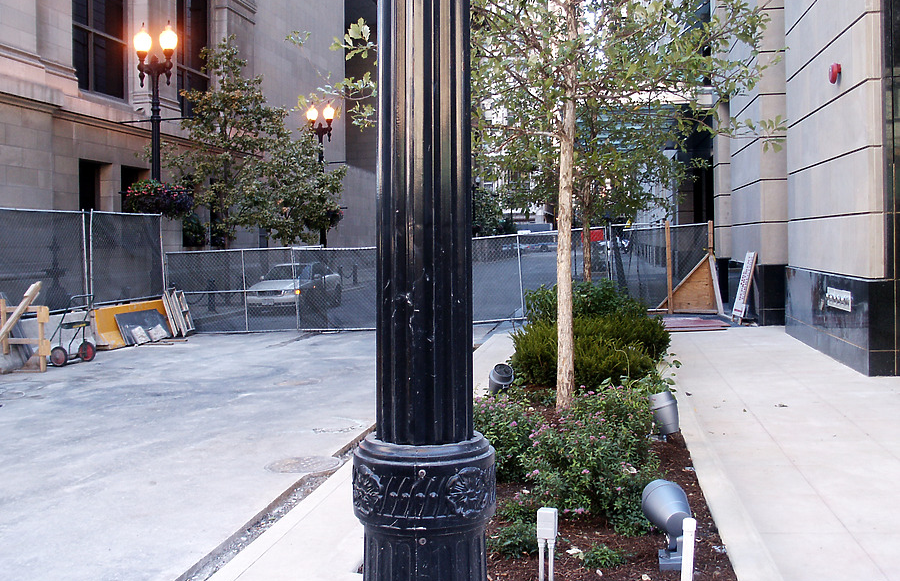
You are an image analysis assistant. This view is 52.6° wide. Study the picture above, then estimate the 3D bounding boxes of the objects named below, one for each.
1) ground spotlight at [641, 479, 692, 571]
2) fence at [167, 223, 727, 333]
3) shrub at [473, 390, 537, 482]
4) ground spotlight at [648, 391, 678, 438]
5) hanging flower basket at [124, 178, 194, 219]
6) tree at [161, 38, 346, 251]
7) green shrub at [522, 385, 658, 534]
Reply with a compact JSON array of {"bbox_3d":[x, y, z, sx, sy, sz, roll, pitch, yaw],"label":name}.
[{"bbox_3d":[0.997,1.069,4.170,0.205,0.330,0.290,-1,3,-2],"label":"ground spotlight"},{"bbox_3d":[-0.467,-0.207,19.750,12.000,2.150,0.200,0,3,10],"label":"fence"},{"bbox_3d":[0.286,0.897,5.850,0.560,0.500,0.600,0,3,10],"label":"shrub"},{"bbox_3d":[1.560,0.930,6.650,0.205,0.345,0.250,-2,4,-30],"label":"ground spotlight"},{"bbox_3d":[-6.927,-2.160,21.700,1.500,0.950,1.050,0,3,10],"label":"hanging flower basket"},{"bbox_3d":[-5.780,-3.236,26.500,4.600,7.550,4.200,0,3,10],"label":"tree"},{"bbox_3d":[0.787,0.884,5.100,0.760,0.600,0.900,0,3,10],"label":"green shrub"}]

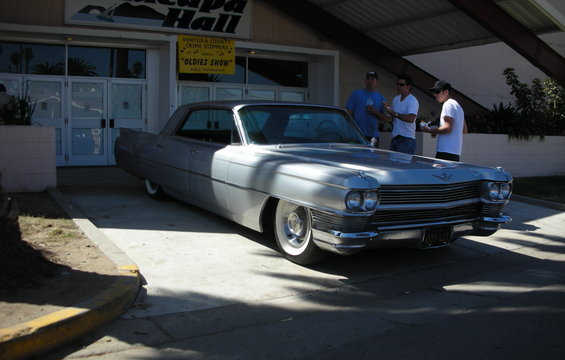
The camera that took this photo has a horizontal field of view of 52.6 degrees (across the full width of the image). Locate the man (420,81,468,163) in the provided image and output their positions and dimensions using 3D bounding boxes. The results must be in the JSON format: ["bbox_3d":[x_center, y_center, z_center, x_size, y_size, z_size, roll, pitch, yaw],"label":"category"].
[{"bbox_3d":[1.923,-0.321,6.937,0.520,1.740,0.500,4,6,23],"label":"man"}]

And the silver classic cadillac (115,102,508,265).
[{"bbox_3d":[-0.240,-0.239,6.778,2.020,1.370,5.660,-1,8,-32],"label":"silver classic cadillac"}]

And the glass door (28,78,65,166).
[{"bbox_3d":[-5.442,-1.341,13.154,0.910,2.100,0.060,-1,6,-24],"label":"glass door"}]

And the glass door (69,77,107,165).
[{"bbox_3d":[-4.606,-1.351,13.523,0.910,2.100,0.060,-1,6,-24],"label":"glass door"}]

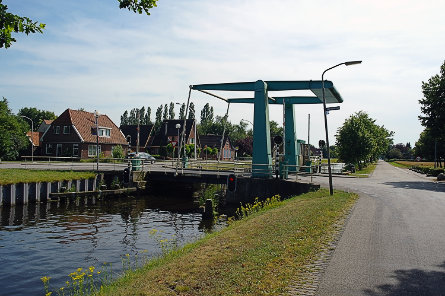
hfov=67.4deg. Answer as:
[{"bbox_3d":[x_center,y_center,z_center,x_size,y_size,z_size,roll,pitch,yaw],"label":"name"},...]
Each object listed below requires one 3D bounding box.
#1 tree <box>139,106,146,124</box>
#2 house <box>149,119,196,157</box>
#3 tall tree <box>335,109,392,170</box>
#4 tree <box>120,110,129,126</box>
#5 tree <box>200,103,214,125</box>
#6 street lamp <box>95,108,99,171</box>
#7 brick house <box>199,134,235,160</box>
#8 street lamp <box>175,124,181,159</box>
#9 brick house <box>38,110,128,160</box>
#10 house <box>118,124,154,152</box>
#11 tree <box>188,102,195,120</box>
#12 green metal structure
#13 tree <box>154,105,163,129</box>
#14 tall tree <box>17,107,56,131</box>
[{"bbox_3d":[-26.387,-4.783,110.000,2.700,18.000,2.700,0,-2,0],"label":"tree"},{"bbox_3d":[-9.200,-1.400,65.000,8.600,7.900,8.200,0,-2,17],"label":"house"},{"bbox_3d":[18.891,-1.012,45.000,6.400,7.800,6.400,0,-2,0],"label":"tall tree"},{"bbox_3d":[-34.087,-4.348,116.000,2.800,17.500,2.800,0,-2,0],"label":"tree"},{"bbox_3d":[-4.700,-5.250,105.000,4.300,18.100,4.000,0,-2,0],"label":"tree"},{"bbox_3d":[-8.900,-0.500,23.500,0.350,4.300,0.350,-1,-2,25],"label":"street lamp"},{"bbox_3d":[-2.900,-0.083,79.900,9.000,5.800,7.500,-1,-2,25],"label":"brick house"},{"bbox_3d":[-4.400,-0.300,33.000,0.450,4.100,0.450,0,-2,0],"label":"street lamp"},{"bbox_3d":[-21.700,-1.850,54.300,8.000,8.100,11.500,-1,-2,18],"label":"brick house"},{"bbox_3d":[-19.200,-0.885,71.900,11.000,7.200,6.800,-1,-2,25],"label":"house"},{"bbox_3d":[-9.800,-5.250,105.000,2.300,18.100,2.300,0,-2,0],"label":"tree"},{"bbox_3d":[3.800,-1.200,26.900,10.600,6.800,8.000,-1,-2,25],"label":"green metal structure"},{"bbox_3d":[-20.200,-4.950,105.000,2.700,17.500,2.700,0,-2,0],"label":"tree"},{"bbox_3d":[-44.618,-3.478,80.000,9.000,12.500,8.500,0,-2,0],"label":"tall tree"}]

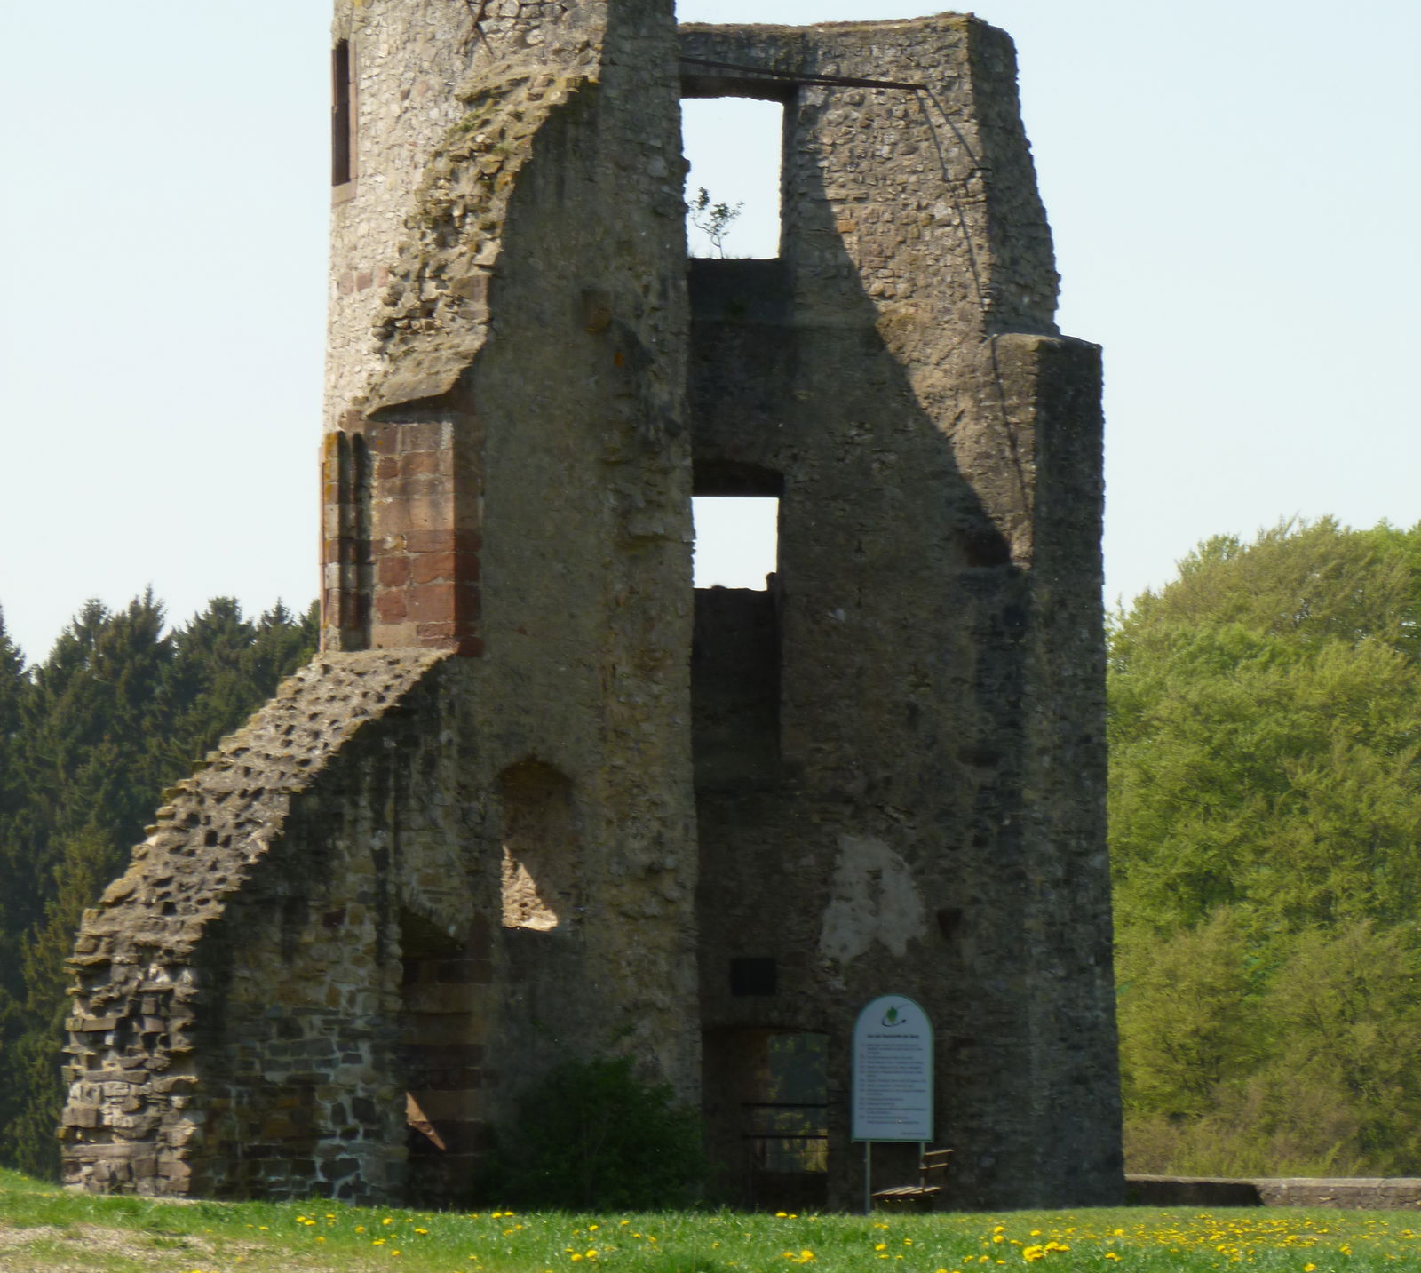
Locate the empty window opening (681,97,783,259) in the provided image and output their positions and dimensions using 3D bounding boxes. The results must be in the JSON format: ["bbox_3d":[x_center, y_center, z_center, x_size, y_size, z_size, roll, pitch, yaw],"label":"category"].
[{"bbox_3d":[0.213,-4.719,85.000,1.100,1.660,0.800,1,-2,0],"label":"empty window opening"}]

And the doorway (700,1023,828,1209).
[{"bbox_3d":[0.539,5.019,84.800,1.350,2.050,0.700,1,-2,0],"label":"doorway"}]

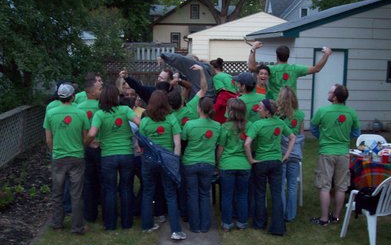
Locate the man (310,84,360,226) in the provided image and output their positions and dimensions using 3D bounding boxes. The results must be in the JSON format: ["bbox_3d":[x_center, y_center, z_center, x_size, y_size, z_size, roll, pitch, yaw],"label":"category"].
[{"bbox_3d":[1.729,0.398,6.318,0.590,1.750,0.380,-1,9,-14],"label":"man"}]

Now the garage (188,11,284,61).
[{"bbox_3d":[2.940,-3.880,26.700,6.800,3.500,6.500,0,10,-2],"label":"garage"}]

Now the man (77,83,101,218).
[{"bbox_3d":[-1.304,0.321,6.293,0.500,1.820,0.360,6,10,28],"label":"man"}]

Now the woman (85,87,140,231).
[{"bbox_3d":[-0.975,0.417,6.027,0.600,1.730,0.420,1,7,2],"label":"woman"}]

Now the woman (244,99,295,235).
[{"bbox_3d":[0.880,0.509,6.045,0.550,1.610,0.360,-2,8,-25],"label":"woman"}]

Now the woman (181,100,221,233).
[{"bbox_3d":[0.073,0.485,5.995,0.470,1.630,0.320,0,9,-4],"label":"woman"}]

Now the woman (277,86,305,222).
[{"bbox_3d":[1.192,0.401,6.408,0.480,1.700,0.340,-1,9,-10],"label":"woman"}]

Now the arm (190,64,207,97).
[{"bbox_3d":[0.045,-0.537,6.500,0.190,0.420,0.170,0,8,-10],"label":"arm"}]

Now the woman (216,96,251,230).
[{"bbox_3d":[0.473,0.503,6.114,0.410,1.590,0.330,-1,8,-18],"label":"woman"}]

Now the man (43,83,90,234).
[{"bbox_3d":[-1.487,0.418,5.876,0.550,1.750,0.360,0,8,-6],"label":"man"}]

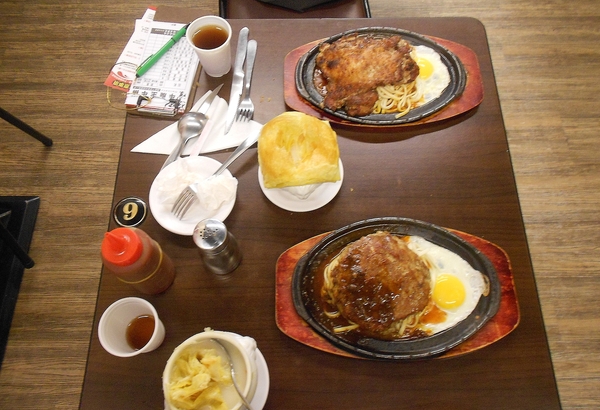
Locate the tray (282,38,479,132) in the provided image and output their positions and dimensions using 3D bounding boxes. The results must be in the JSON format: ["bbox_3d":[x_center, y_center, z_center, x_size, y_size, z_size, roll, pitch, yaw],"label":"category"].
[{"bbox_3d":[0.138,-0.209,0.760,0.328,0.023,0.196,-1,69,0],"label":"tray"}]

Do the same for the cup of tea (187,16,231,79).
[{"bbox_3d":[-0.148,-0.265,0.771,0.073,0.076,0.073,0,68,0],"label":"cup of tea"}]

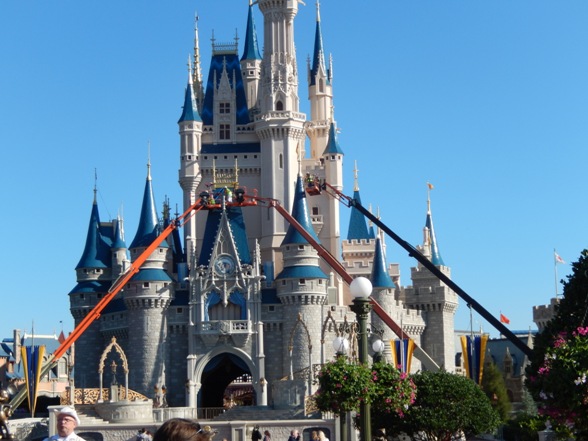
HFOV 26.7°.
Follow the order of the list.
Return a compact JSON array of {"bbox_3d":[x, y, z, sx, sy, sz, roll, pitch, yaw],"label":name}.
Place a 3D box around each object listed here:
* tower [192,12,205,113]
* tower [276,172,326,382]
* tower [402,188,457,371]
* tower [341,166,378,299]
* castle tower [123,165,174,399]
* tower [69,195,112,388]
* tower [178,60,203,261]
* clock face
[{"bbox_3d":[-9.319,-15.304,121.000,1.269,9.999,1.269,-1,-9,-1],"label":"tower"},{"bbox_3d":[0.665,5.367,110.000,4.435,19.085,4.435,-1,-9,-1],"label":"tower"},{"bbox_3d":[13.100,5.883,119.000,3.551,18.426,3.551,-6,-11,30],"label":"tower"},{"bbox_3d":[6.550,1.088,124.000,3.300,13.865,3.300,-3,-10,14],"label":"tower"},{"bbox_3d":[-12.907,5.029,110.000,4.347,20.967,4.347,-1,-9,-1],"label":"castle tower"},{"bbox_3d":[-19.127,6.485,118.000,4.187,19.401,4.187,-1,-9,-1],"label":"tower"},{"bbox_3d":[-9.599,-5.784,115.000,2.226,19.143,2.226,-1,-9,-1],"label":"tower"},{"bbox_3d":[-5.911,3.882,107.000,1.855,1.855,0.350,-1,-9,-1],"label":"clock face"}]

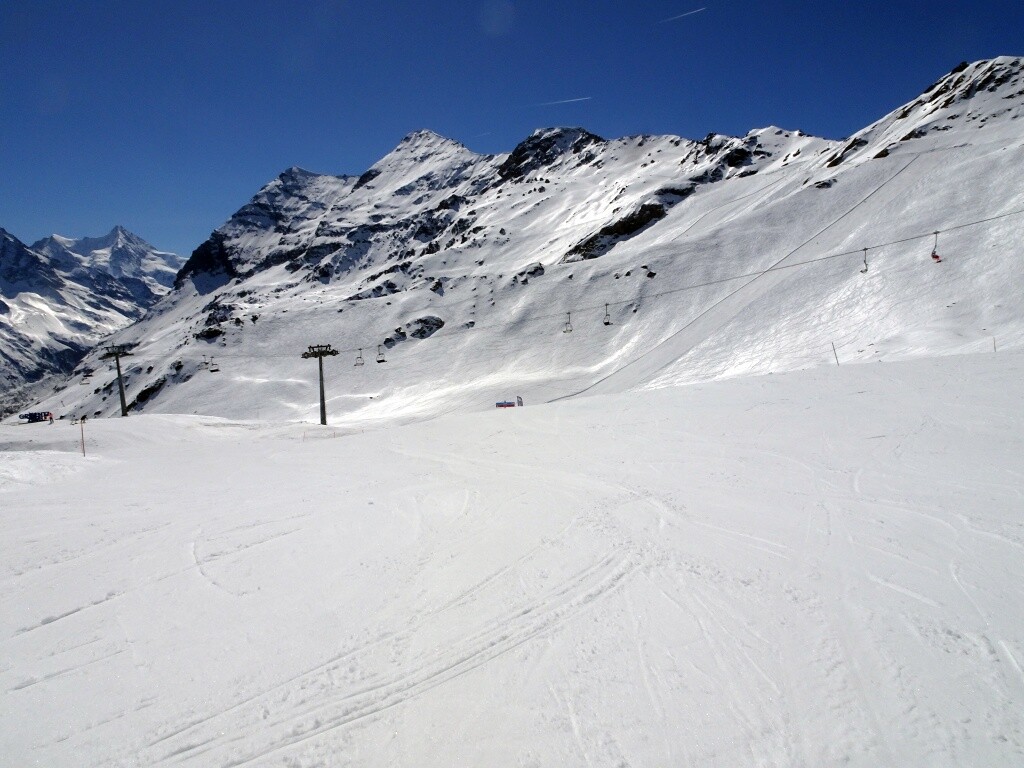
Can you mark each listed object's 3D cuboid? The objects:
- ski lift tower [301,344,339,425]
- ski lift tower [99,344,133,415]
[{"bbox_3d":[-34.710,0.200,130.000,4.200,14.630,5.200,0,4,29],"label":"ski lift tower"},{"bbox_3d":[-87.570,-0.650,159.000,4.300,15.790,5.200,-5,1,29],"label":"ski lift tower"}]

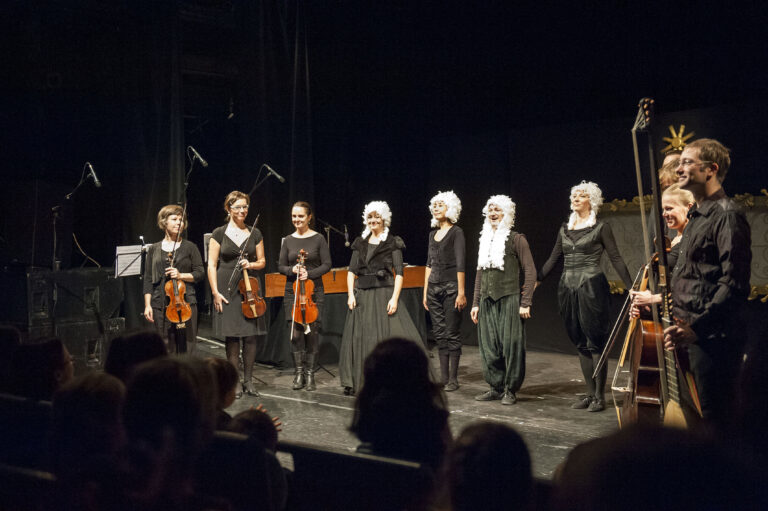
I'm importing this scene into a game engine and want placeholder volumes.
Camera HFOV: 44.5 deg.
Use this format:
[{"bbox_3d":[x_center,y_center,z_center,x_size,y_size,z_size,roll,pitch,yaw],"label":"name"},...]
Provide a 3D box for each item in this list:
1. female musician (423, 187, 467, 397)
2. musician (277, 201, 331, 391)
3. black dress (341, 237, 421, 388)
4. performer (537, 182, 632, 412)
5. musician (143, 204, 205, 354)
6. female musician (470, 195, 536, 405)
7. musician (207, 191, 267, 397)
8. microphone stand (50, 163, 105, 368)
[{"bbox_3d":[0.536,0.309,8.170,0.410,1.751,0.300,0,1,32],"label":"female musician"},{"bbox_3d":[-0.702,0.351,8.280,0.470,1.674,0.360,0,1,3],"label":"musician"},{"bbox_3d":[-0.004,0.489,8.050,0.740,1.356,0.620,0,1,20],"label":"black dress"},{"bbox_3d":[1.572,0.307,7.280,0.730,1.763,0.360,0,1,30],"label":"performer"},{"bbox_3d":[-1.762,0.389,7.850,0.500,1.615,0.380,0,1,-8],"label":"musician"},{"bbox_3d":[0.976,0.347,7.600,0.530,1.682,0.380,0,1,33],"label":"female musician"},{"bbox_3d":[-1.221,0.329,7.870,0.480,1.731,0.380,0,1,-12],"label":"musician"},{"bbox_3d":[-2.941,0.149,9.000,0.550,2.083,0.500,0,1,20],"label":"microphone stand"}]

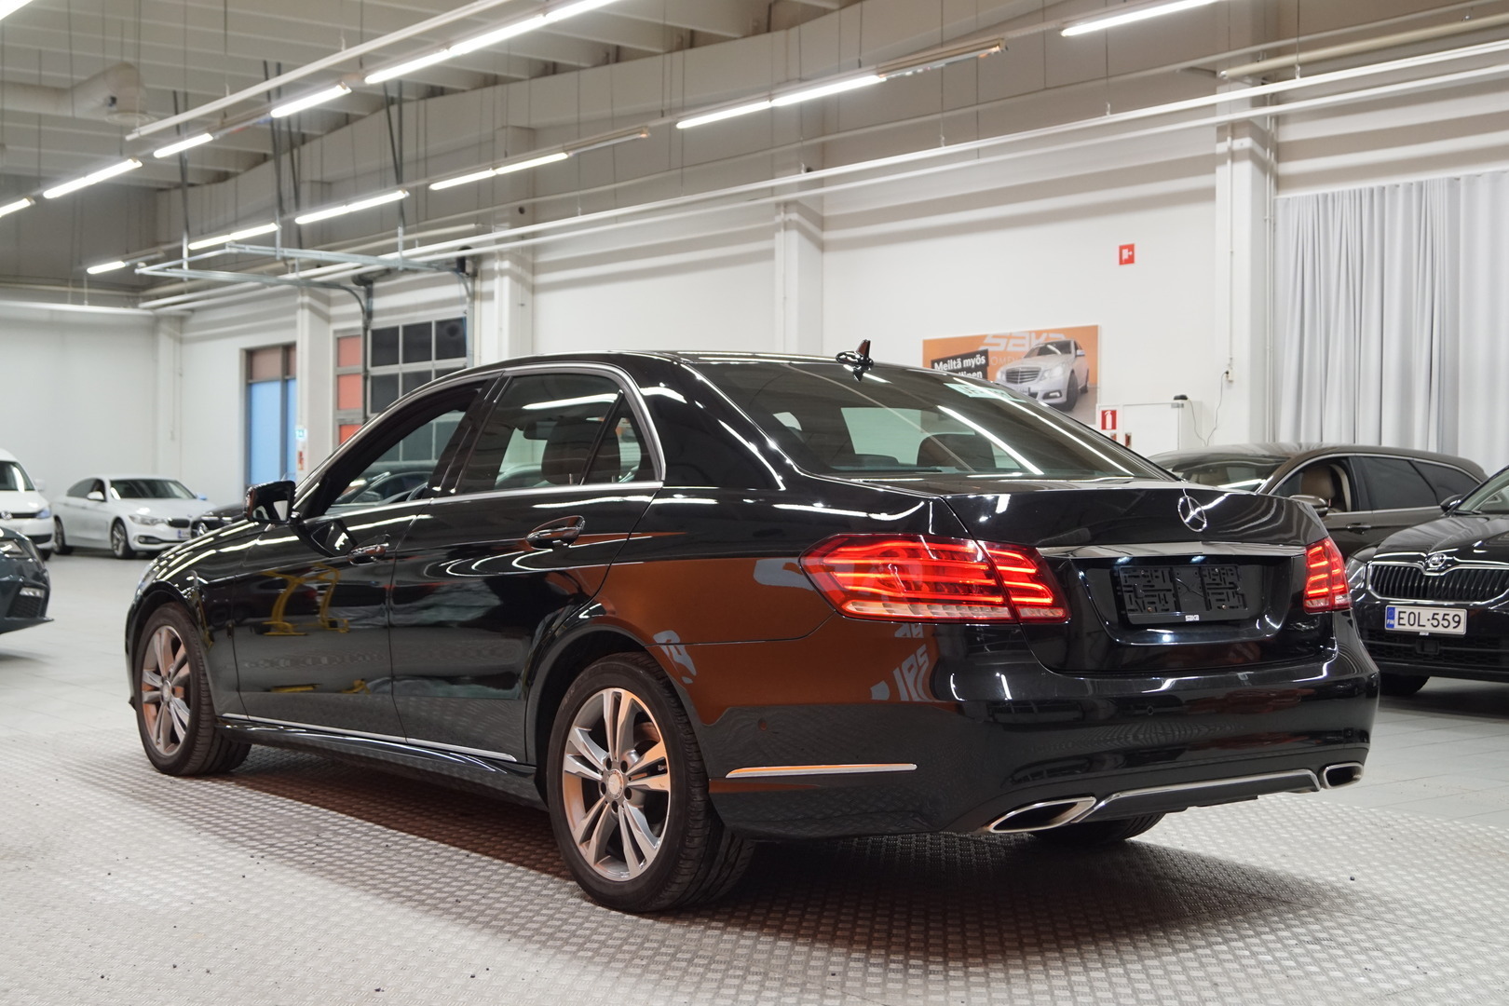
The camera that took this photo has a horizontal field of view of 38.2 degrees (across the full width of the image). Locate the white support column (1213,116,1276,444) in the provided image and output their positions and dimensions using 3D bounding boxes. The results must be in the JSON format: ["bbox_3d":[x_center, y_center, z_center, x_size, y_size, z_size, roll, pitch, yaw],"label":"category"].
[{"bbox_3d":[3.873,-1.107,17.137,0.340,4.150,0.360,0,0,-35],"label":"white support column"}]

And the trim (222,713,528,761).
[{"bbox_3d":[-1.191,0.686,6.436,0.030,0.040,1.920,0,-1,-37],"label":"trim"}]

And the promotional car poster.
[{"bbox_3d":[2.587,-1.257,22.309,0.030,0.958,2.620,1,0,-37],"label":"promotional car poster"}]

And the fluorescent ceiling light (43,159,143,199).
[{"bbox_3d":[-7.624,-3.709,25.040,0.090,0.080,3.390,1,0,-37],"label":"fluorescent ceiling light"}]

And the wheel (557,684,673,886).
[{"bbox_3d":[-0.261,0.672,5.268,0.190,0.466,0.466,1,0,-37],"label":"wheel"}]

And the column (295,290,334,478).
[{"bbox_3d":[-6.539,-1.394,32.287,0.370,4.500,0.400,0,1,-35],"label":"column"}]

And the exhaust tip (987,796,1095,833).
[{"bbox_3d":[0.594,0.647,4.548,0.250,0.072,0.090,1,0,-28],"label":"exhaust tip"}]

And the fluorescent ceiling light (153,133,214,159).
[{"bbox_3d":[-5.567,-3.490,21.231,0.120,0.100,1.569,0,0,-35],"label":"fluorescent ceiling light"}]

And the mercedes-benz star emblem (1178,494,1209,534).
[{"bbox_3d":[0.994,0.025,4.943,0.092,0.092,0.014,1,-28,-37],"label":"mercedes-benz star emblem"}]

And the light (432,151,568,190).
[{"bbox_3d":[-2.752,-3.548,23.259,0.100,0.090,3.000,0,1,-35],"label":"light"}]

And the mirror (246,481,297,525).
[{"bbox_3d":[-1.486,0.002,6.750,0.200,0.143,0.120,1,0,-37],"label":"mirror"}]

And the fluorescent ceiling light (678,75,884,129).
[{"bbox_3d":[0.175,-3.517,19.050,0.120,0.100,3.013,0,0,-35],"label":"fluorescent ceiling light"}]

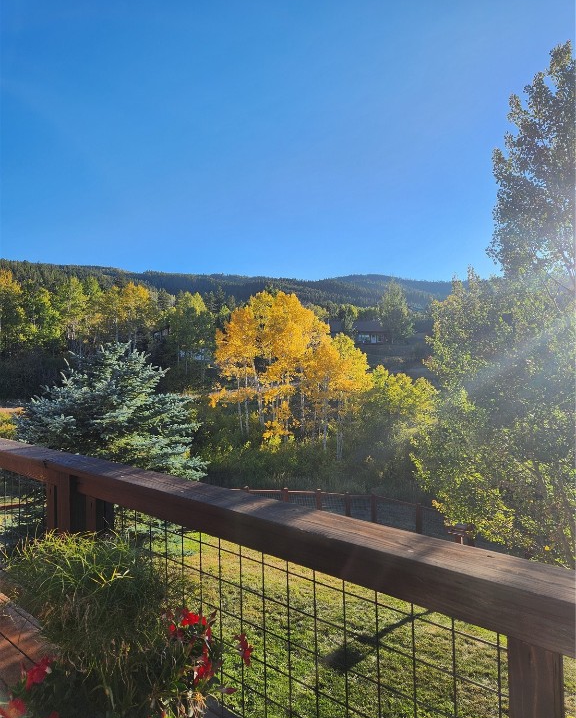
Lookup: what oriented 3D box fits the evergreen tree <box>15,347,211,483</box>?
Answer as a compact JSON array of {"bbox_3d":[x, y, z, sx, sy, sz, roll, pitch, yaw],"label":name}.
[{"bbox_3d":[-3.761,1.951,11.000,4.100,4.600,4.100,-1,-1,0],"label":"evergreen tree"}]

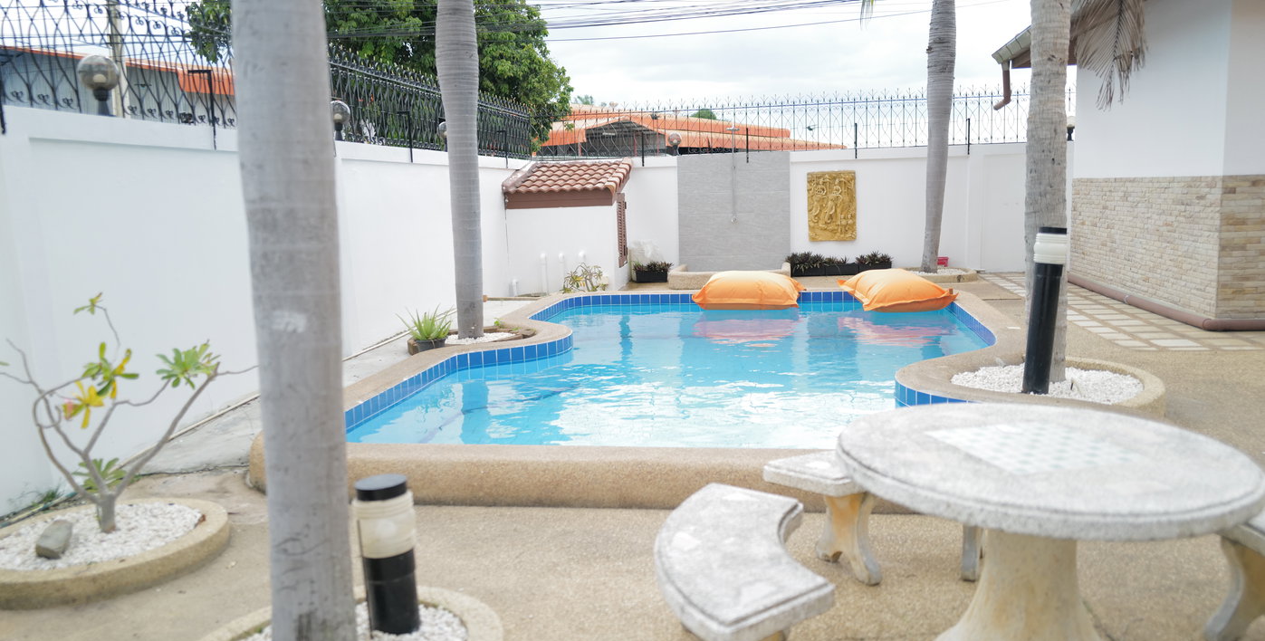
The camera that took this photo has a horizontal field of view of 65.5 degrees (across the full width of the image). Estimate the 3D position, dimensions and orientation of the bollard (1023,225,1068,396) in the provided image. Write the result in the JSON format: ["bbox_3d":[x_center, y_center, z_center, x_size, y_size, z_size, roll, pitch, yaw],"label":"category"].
[{"bbox_3d":[2.340,-0.057,5.601,0.175,0.926,0.175,4,8,5],"label":"bollard"}]

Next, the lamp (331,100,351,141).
[{"bbox_3d":[-2.383,-1.622,7.995,0.172,0.330,0.172,-1,8,6],"label":"lamp"}]

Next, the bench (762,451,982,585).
[{"bbox_3d":[1.010,0.700,3.558,1.092,0.388,0.452,-2,8,-7],"label":"bench"}]

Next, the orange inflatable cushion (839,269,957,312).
[{"bbox_3d":[2.715,-0.333,10.155,1.080,0.400,0.930,-2,8,-3],"label":"orange inflatable cushion"}]

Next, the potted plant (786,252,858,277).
[{"bbox_3d":[2.713,-0.786,14.072,1.020,0.360,0.320,-1,8,6],"label":"potted plant"}]

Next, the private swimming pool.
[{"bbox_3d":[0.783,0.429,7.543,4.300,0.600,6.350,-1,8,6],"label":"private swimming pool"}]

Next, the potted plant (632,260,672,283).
[{"bbox_3d":[0.276,-0.721,14.136,0.550,0.330,0.300,-1,8,6],"label":"potted plant"}]

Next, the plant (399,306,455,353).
[{"bbox_3d":[-1.678,0.088,8.060,0.400,0.410,0.380,-1,8,6],"label":"plant"}]

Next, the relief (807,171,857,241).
[{"bbox_3d":[2.846,-1.634,14.050,0.700,1.000,0.070,-1,8,6],"label":"relief"}]

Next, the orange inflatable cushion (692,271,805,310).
[{"bbox_3d":[1.217,-0.319,10.316,1.150,0.400,0.950,-1,8,6],"label":"orange inflatable cushion"}]

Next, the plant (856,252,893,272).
[{"bbox_3d":[3.461,-0.792,14.094,0.540,0.330,0.300,-1,8,6],"label":"plant"}]

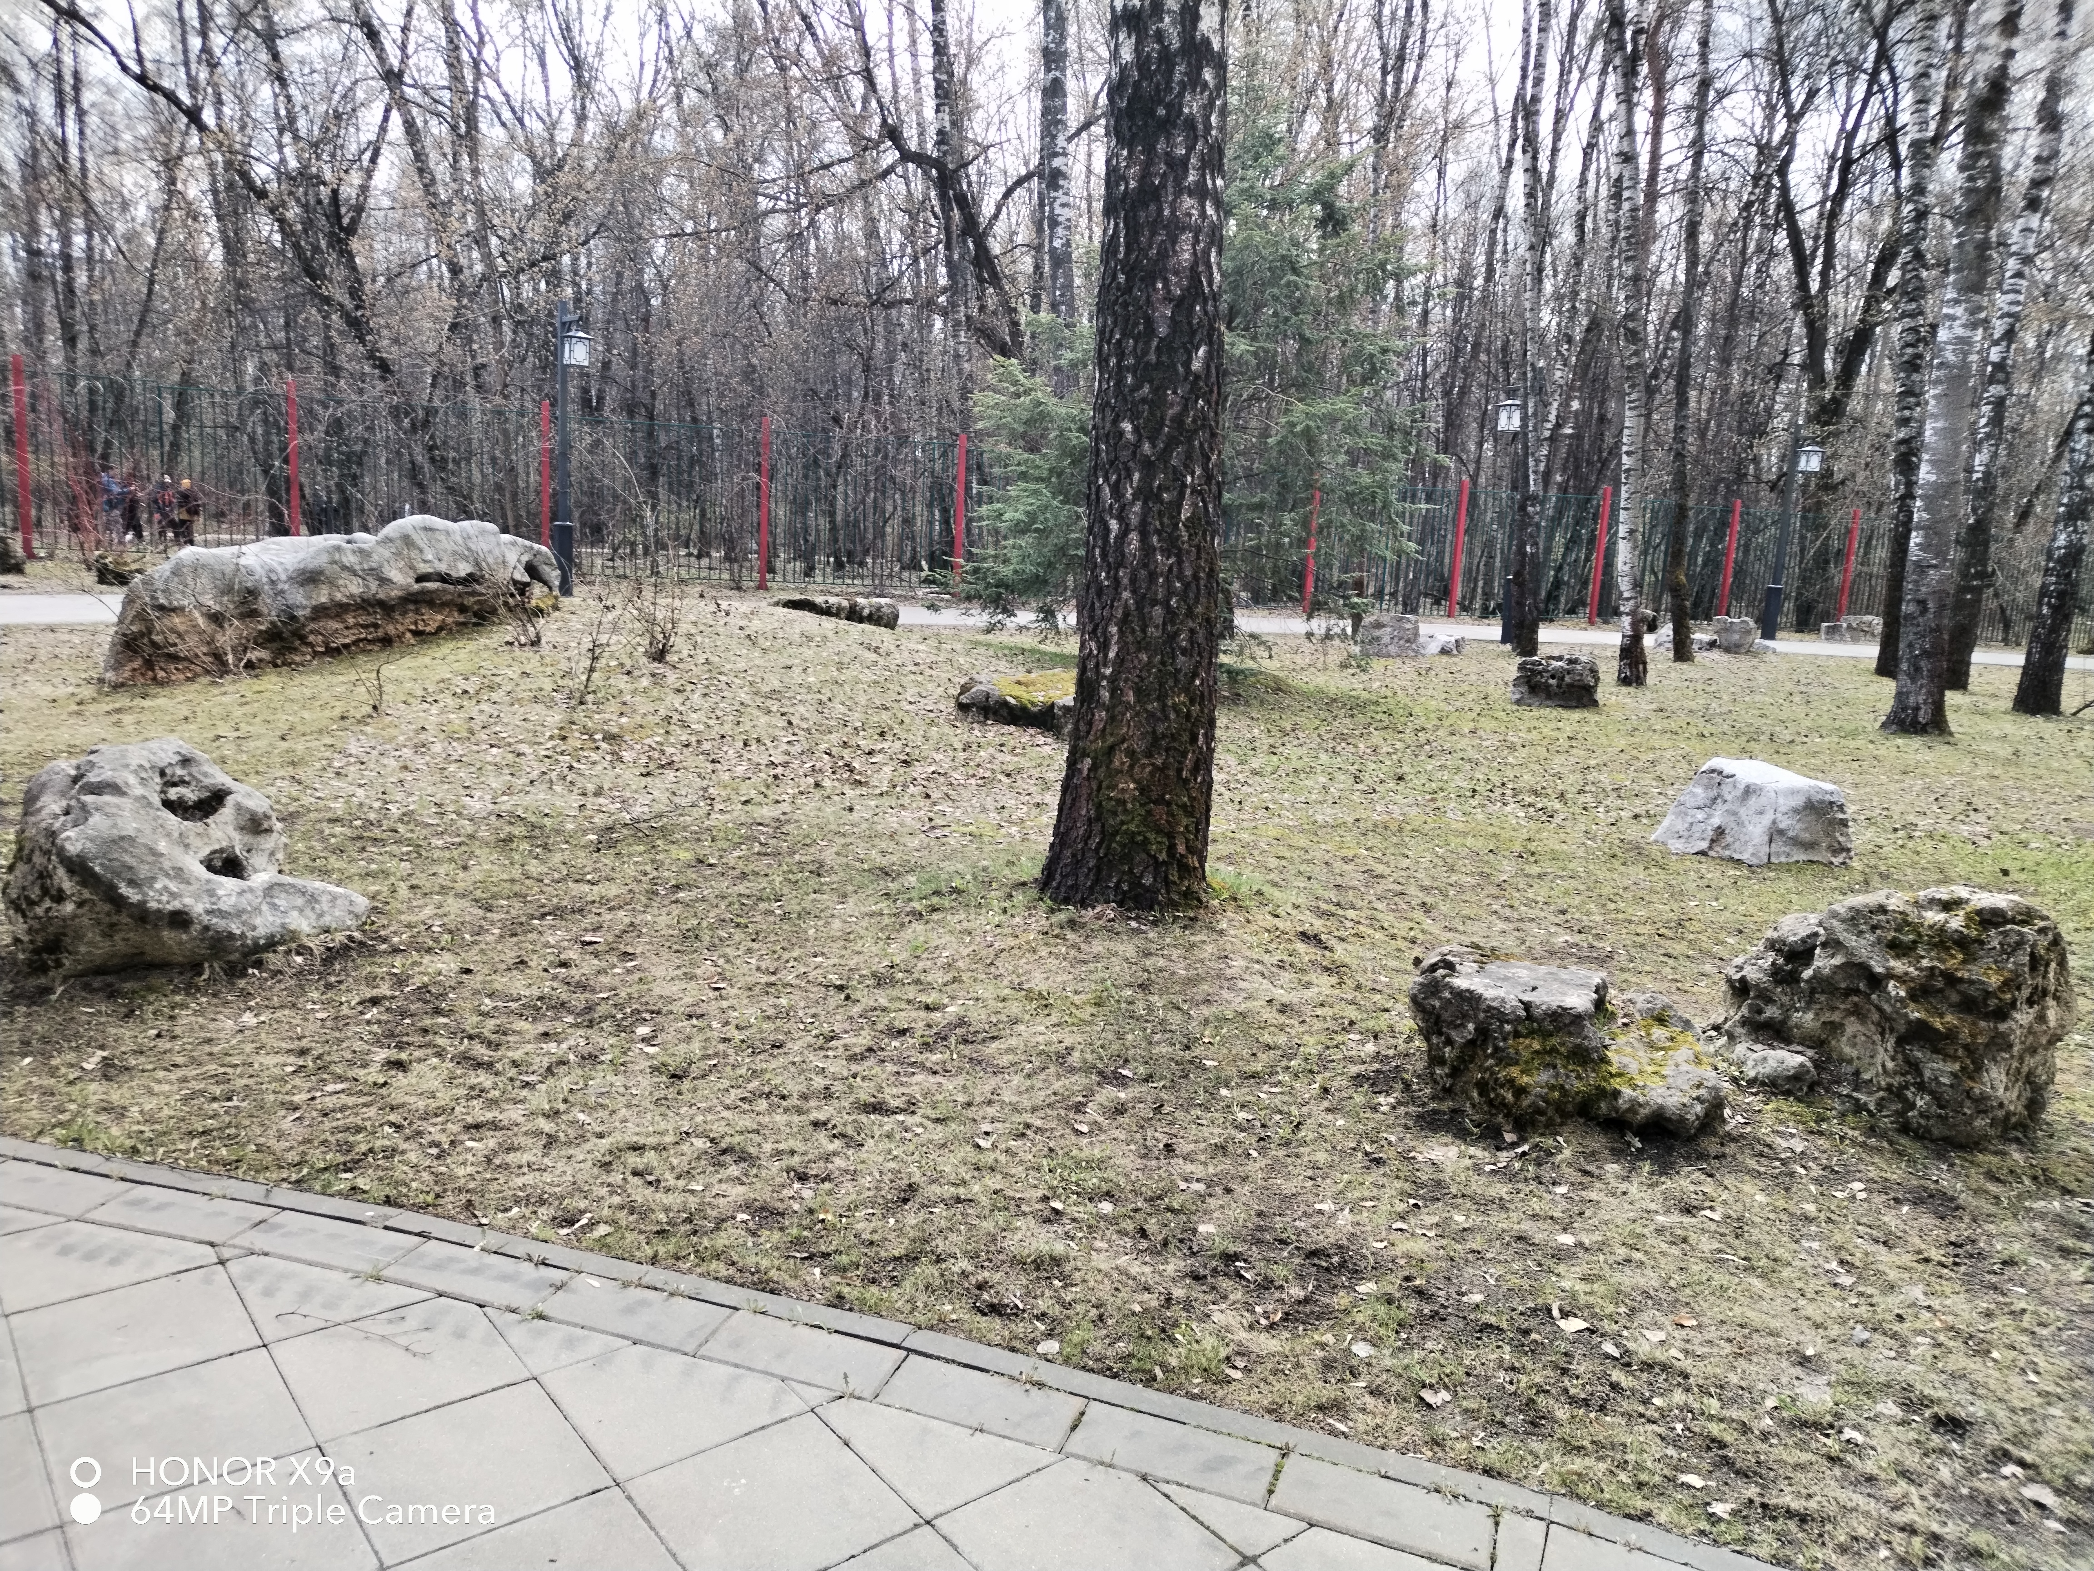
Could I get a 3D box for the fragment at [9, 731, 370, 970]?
[{"bbox_3d":[-2.315,0.187,4.295,0.842,0.598,0.590,-1,11,-20],"label":"fragment"}]

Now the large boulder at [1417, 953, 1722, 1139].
[{"bbox_3d":[1.187,0.563,3.682,0.620,0.320,0.460,4,11,7],"label":"large boulder"}]

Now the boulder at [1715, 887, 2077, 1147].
[{"bbox_3d":[2.058,0.551,3.868,0.703,0.546,0.562,6,11,14],"label":"boulder"}]

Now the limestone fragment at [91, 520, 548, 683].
[{"bbox_3d":[-4.213,-1.197,9.508,0.850,0.800,2.750,11,14,37],"label":"limestone fragment"}]

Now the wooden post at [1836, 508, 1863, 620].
[{"bbox_3d":[15.429,-4.093,30.298,0.115,2.381,0.115,-1,11,-22],"label":"wooden post"}]

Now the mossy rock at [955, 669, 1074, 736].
[{"bbox_3d":[0.054,-0.451,8.264,0.900,0.270,0.800,5,11,11],"label":"mossy rock"}]

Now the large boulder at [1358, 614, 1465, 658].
[{"bbox_3d":[4.014,-1.661,17.334,1.130,0.439,0.678,5,10,9],"label":"large boulder"}]

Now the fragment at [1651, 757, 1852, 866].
[{"bbox_3d":[3.110,0.079,6.991,0.750,0.410,0.550,6,11,16],"label":"fragment"}]

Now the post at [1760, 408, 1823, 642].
[{"bbox_3d":[10.629,-3.710,22.551,0.360,3.300,0.500,-4,13,-33],"label":"post"}]

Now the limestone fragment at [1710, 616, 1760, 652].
[{"bbox_3d":[8.794,-1.951,20.108,0.540,0.450,0.450,7,12,19],"label":"limestone fragment"}]

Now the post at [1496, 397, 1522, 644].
[{"bbox_3d":[5.820,-3.434,19.711,0.330,3.280,0.620,-1,11,-19],"label":"post"}]

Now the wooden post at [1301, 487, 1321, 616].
[{"bbox_3d":[4.306,-4.025,25.794,0.115,2.381,0.115,-1,11,-22],"label":"wooden post"}]

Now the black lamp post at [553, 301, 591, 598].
[{"bbox_3d":[-5.347,-3.770,17.743,0.330,3.280,0.620,-6,13,-39],"label":"black lamp post"}]

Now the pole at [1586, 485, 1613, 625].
[{"bbox_3d":[9.867,-4.057,28.046,0.115,2.381,0.115,-1,11,-22],"label":"pole"}]

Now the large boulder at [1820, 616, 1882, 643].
[{"bbox_3d":[12.446,-2.454,24.354,0.880,0.420,0.600,7,12,19],"label":"large boulder"}]

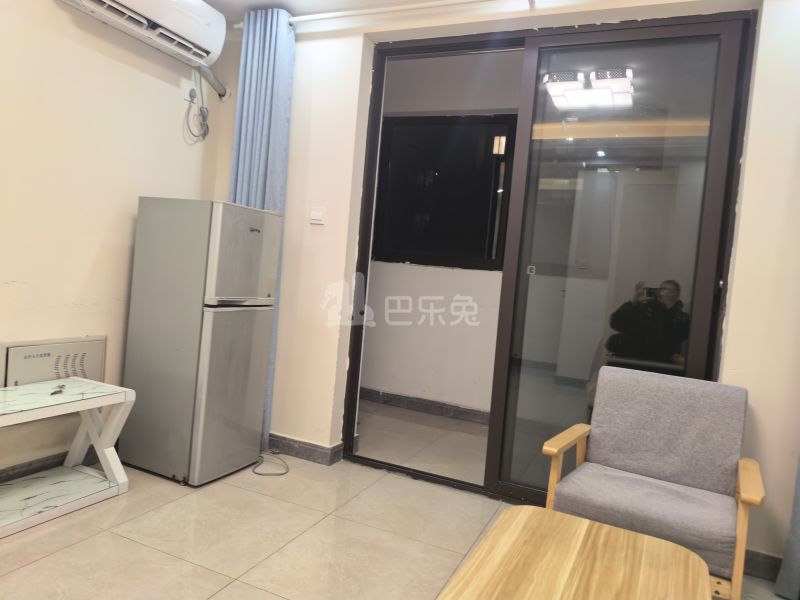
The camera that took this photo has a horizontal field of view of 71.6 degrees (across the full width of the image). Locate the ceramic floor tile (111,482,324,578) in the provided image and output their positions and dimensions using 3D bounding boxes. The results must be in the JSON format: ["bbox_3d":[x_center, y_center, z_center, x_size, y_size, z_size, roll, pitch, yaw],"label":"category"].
[{"bbox_3d":[-0.693,0.889,2.213,0.600,0.010,0.600,6,3,23],"label":"ceramic floor tile"}]

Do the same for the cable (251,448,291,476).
[{"bbox_3d":[-0.657,0.837,2.888,0.200,0.035,0.335,5,3,-1],"label":"cable"}]

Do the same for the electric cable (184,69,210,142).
[{"bbox_3d":[-1.145,-1.091,3.147,0.055,0.400,0.145,6,3,23],"label":"electric cable"}]

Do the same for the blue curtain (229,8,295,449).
[{"bbox_3d":[-0.801,-0.362,3.008,0.310,2.355,0.135,6,3,23],"label":"blue curtain"}]

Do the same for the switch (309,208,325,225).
[{"bbox_3d":[-0.437,-0.446,2.948,0.088,0.086,0.012,6,3,23],"label":"switch"}]

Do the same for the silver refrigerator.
[{"bbox_3d":[-0.995,0.178,2.809,0.497,1.293,0.471,6,3,23],"label":"silver refrigerator"}]

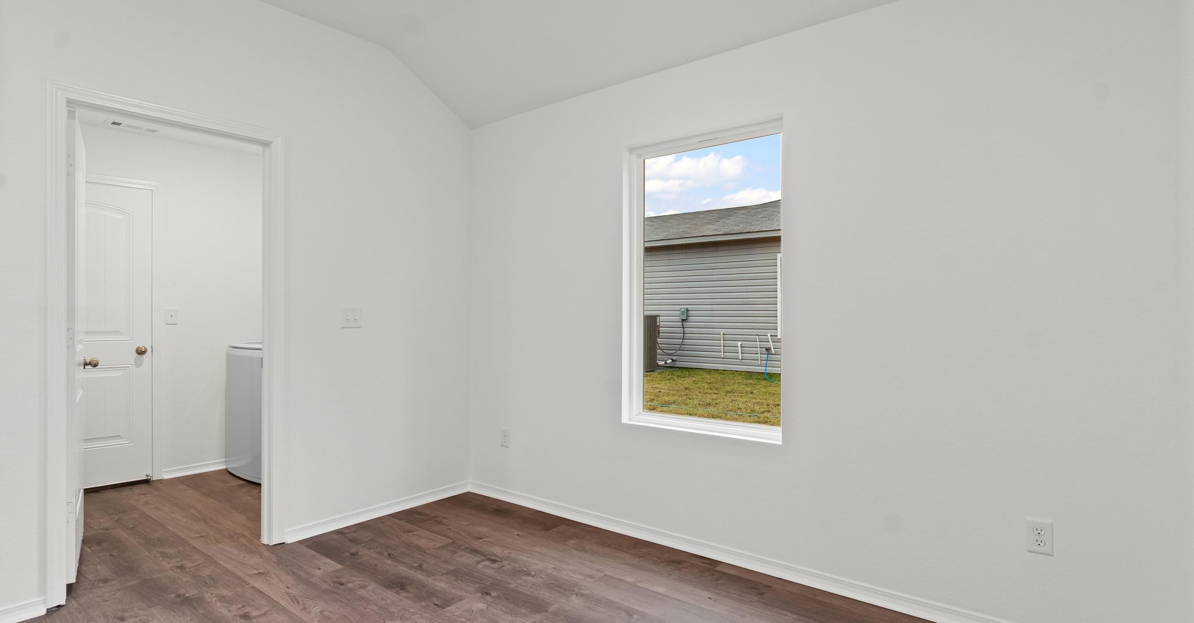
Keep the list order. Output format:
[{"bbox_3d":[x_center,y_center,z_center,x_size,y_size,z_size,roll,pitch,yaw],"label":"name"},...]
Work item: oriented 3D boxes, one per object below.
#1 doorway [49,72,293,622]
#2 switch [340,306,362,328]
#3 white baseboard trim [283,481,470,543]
[{"bbox_3d":[-1.951,0.139,2.769,0.140,2.109,0.918,0,0,38],"label":"doorway"},{"bbox_3d":[-1.393,0.035,3.376,0.010,0.122,0.124,0,0,38],"label":"switch"},{"bbox_3d":[-1.238,1.172,3.562,0.014,0.080,1.212,0,0,38],"label":"white baseboard trim"}]

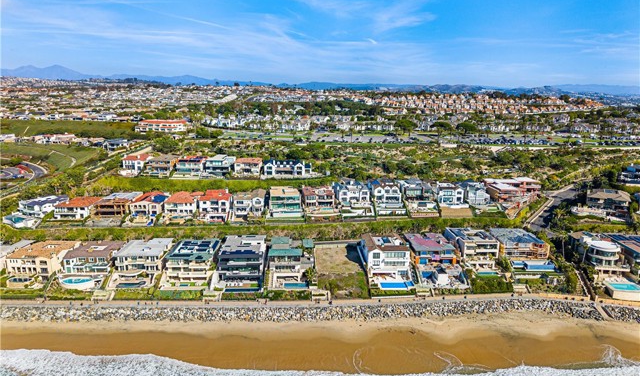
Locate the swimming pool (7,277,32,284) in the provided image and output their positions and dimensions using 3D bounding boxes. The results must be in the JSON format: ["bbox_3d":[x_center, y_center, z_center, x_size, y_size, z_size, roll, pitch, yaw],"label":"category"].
[{"bbox_3d":[-109.900,34.870,163.980,8.200,1.200,4.000,0,12,-2],"label":"swimming pool"}]

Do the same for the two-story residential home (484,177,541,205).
[{"bbox_3d":[107.490,0.920,249.440,25.000,8.800,20.000,-1,12,-4],"label":"two-story residential home"}]

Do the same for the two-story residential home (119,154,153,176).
[{"bbox_3d":[-124.665,-16.309,305.073,14.300,8.700,18.500,0,13,-1],"label":"two-story residential home"}]

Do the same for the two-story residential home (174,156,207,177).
[{"bbox_3d":[-87.493,-15.415,303.842,17.000,8.800,16.000,0,13,-1],"label":"two-story residential home"}]

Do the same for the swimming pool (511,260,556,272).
[{"bbox_3d":[84.118,31.215,176.519,15.800,1.500,5.500,0,13,0],"label":"swimming pool"}]

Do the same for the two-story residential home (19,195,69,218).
[{"bbox_3d":[-153.385,9.980,247.141,13.500,7.800,17.800,5,14,22],"label":"two-story residential home"}]

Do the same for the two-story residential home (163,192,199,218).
[{"bbox_3d":[-71.660,7.340,236.500,15.800,8.500,20.000,0,12,-2],"label":"two-story residential home"}]

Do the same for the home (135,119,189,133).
[{"bbox_3d":[-113.480,-45.530,325.760,35.000,7.300,14.000,0,12,0],"label":"home"}]

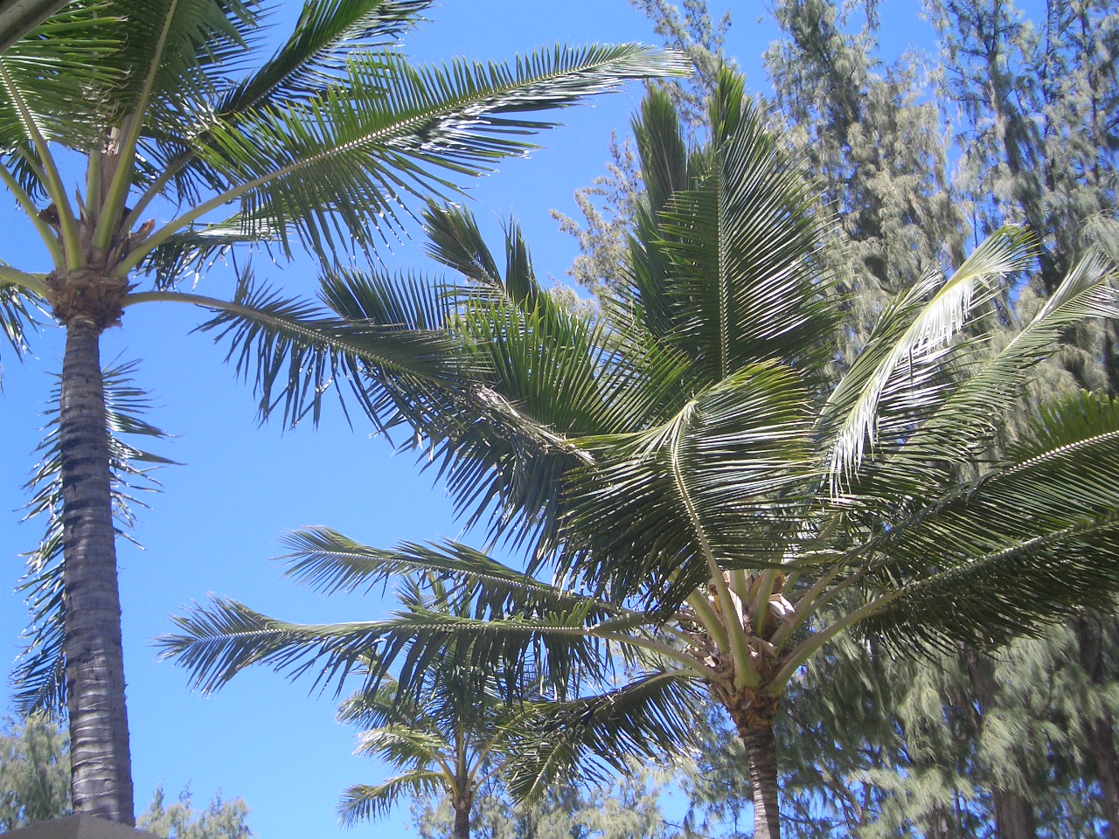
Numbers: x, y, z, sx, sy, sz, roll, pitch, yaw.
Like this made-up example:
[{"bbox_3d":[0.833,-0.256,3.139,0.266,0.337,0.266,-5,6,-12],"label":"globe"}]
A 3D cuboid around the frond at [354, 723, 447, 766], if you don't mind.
[{"bbox_3d":[-2.633,5.468,22.250,1.650,0.600,0.900,11,-27,-18],"label":"frond"}]

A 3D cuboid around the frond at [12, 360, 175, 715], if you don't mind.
[{"bbox_3d":[-3.555,0.992,10.100,1.150,0.700,2.990,6,-56,-17],"label":"frond"}]

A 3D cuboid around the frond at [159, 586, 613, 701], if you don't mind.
[{"bbox_3d":[-1.470,1.924,11.350,3.850,0.800,1.050,-1,-24,-1],"label":"frond"}]

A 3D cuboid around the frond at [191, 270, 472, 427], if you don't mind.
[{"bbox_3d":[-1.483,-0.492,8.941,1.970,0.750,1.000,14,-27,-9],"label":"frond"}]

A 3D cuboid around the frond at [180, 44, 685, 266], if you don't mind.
[{"bbox_3d":[-0.832,-1.767,8.587,3.300,0.850,1.150,-14,-25,3],"label":"frond"}]

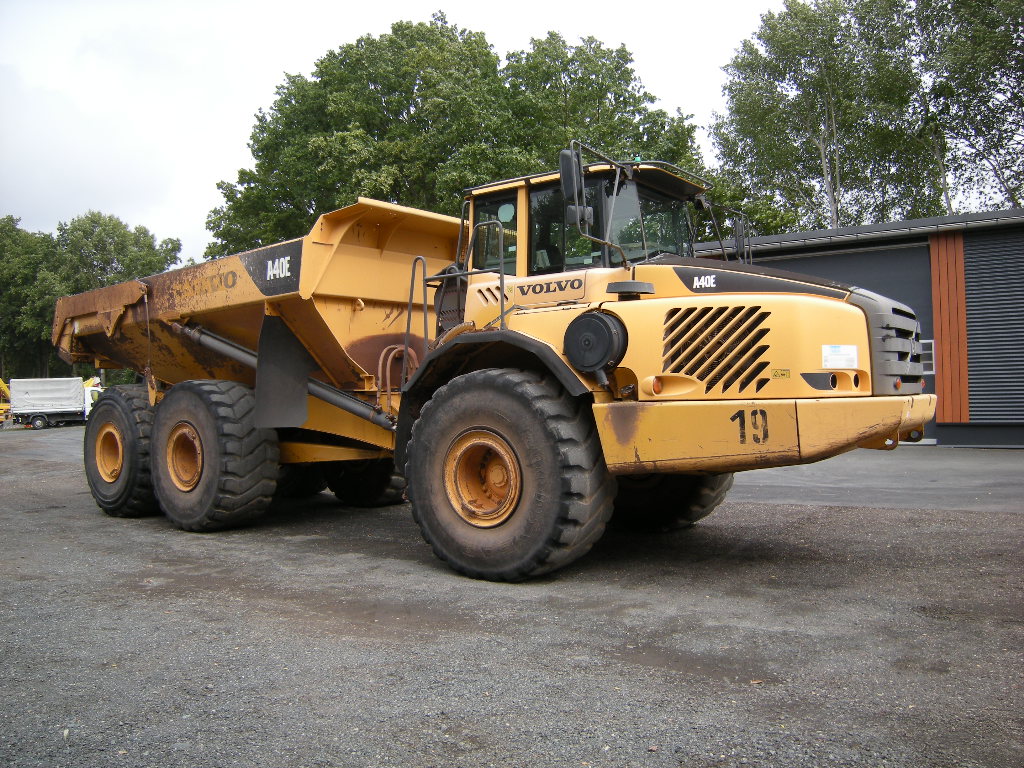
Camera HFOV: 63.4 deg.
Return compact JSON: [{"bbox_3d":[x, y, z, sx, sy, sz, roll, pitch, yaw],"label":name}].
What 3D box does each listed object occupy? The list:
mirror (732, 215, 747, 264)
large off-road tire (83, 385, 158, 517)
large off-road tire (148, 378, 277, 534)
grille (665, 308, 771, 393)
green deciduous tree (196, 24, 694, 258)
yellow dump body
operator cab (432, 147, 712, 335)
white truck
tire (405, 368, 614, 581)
[{"bbox_3d":[2.495,-1.585,9.085,0.100,0.480,0.240,-1,-1,10],"label":"mirror"},{"bbox_3d":[-5.136,0.897,11.371,1.844,1.790,0.760,-2,-1,40],"label":"large off-road tire"},{"bbox_3d":[-3.651,0.853,10.124,1.844,1.790,0.760,-2,-1,40],"label":"large off-road tire"},{"bbox_3d":[1.533,-0.258,6.224,0.880,0.680,0.070,-2,-1,35],"label":"grille"},{"bbox_3d":[-2.077,-6.090,31.888,19.000,16.219,14.000,-1,-1,0],"label":"green deciduous tree"},{"bbox_3d":[-3.139,-0.768,11.413,6.700,2.050,3.360,-2,-1,40],"label":"yellow dump body"},{"bbox_3d":[0.752,-1.237,8.187,2.100,1.560,1.720,-2,-1,35],"label":"operator cab"},{"bbox_3d":[-24.915,0.985,47.239,6.000,2.880,2.150,-1,-1,-25],"label":"white truck"},{"bbox_3d":[-0.033,0.748,7.175,1.844,1.790,0.760,-2,-1,35],"label":"tire"}]

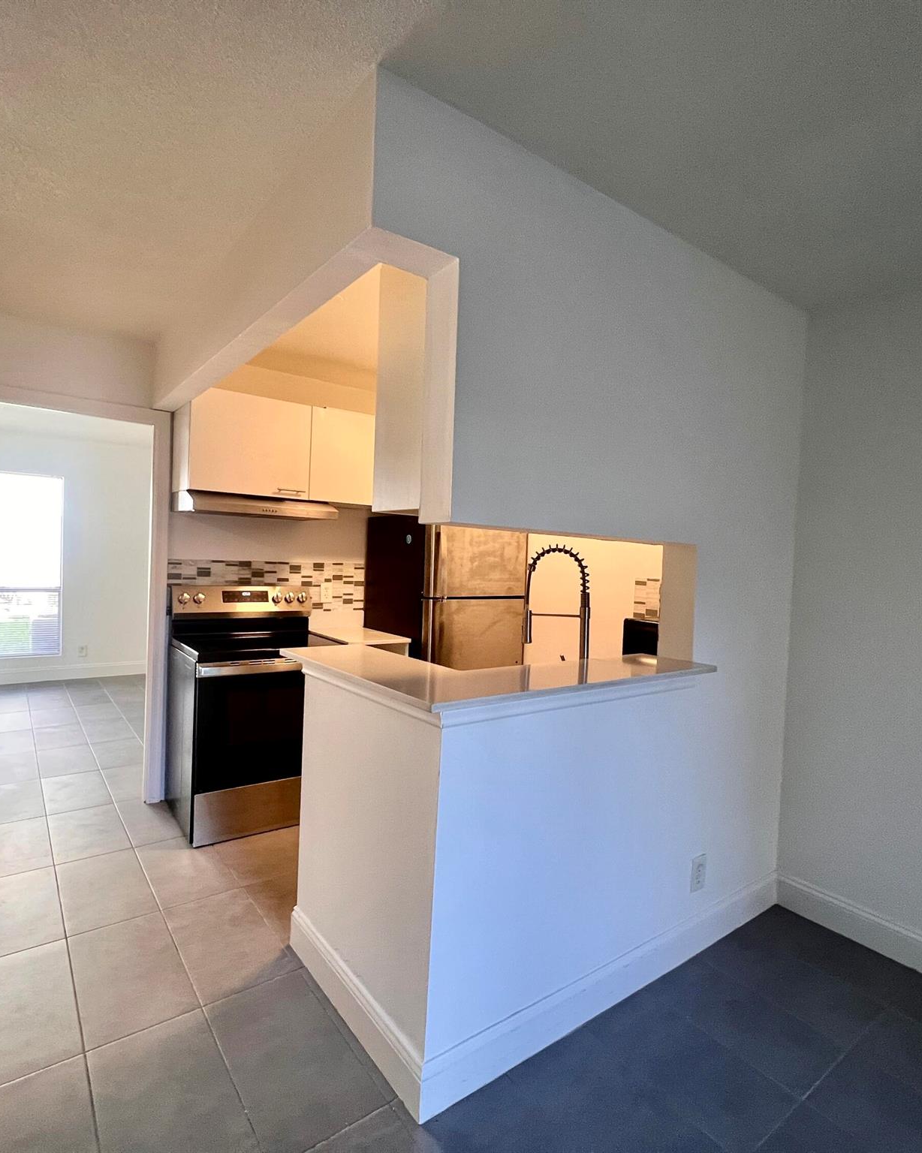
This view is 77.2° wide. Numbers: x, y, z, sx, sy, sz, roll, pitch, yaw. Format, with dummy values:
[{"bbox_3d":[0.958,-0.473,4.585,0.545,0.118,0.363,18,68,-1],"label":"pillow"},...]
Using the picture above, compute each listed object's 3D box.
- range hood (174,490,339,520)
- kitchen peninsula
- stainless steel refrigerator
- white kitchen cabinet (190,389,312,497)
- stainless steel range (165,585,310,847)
[{"bbox_3d":[-1.171,-0.389,3.303,0.764,0.122,0.530,2,1,-36],"label":"range hood"},{"bbox_3d":[0.165,0.816,2.167,1.340,1.030,0.990,2,1,-36],"label":"kitchen peninsula"},{"bbox_3d":[-0.109,0.461,3.911,0.760,1.675,0.800,2,1,-36],"label":"stainless steel refrigerator"},{"bbox_3d":[-1.254,-0.724,3.347,0.650,0.545,0.340,2,1,-36],"label":"white kitchen cabinet"},{"bbox_3d":[-1.125,0.668,3.205,0.763,1.205,0.730,2,1,-36],"label":"stainless steel range"}]

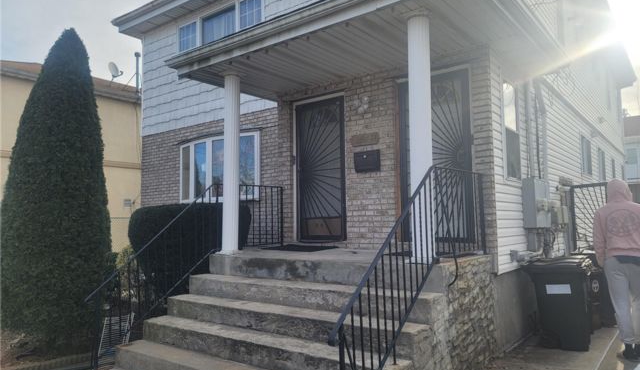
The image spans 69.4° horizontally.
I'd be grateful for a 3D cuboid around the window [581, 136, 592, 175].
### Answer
[{"bbox_3d":[5.668,-0.585,9.797,0.100,0.860,1.320,-4,-6,38],"label":"window"}]

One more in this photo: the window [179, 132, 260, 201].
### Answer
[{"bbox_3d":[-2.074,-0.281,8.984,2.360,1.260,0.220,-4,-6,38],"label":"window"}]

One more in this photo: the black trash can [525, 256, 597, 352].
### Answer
[{"bbox_3d":[2.784,1.343,5.409,0.640,0.980,0.560,-3,-5,32],"label":"black trash can"}]

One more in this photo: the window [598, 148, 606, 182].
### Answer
[{"bbox_3d":[7.066,-0.472,11.556,0.100,0.860,1.220,-4,-6,38],"label":"window"}]

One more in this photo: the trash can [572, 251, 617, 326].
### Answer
[{"bbox_3d":[3.679,1.403,6.338,0.640,0.980,0.560,-4,-5,35],"label":"trash can"}]

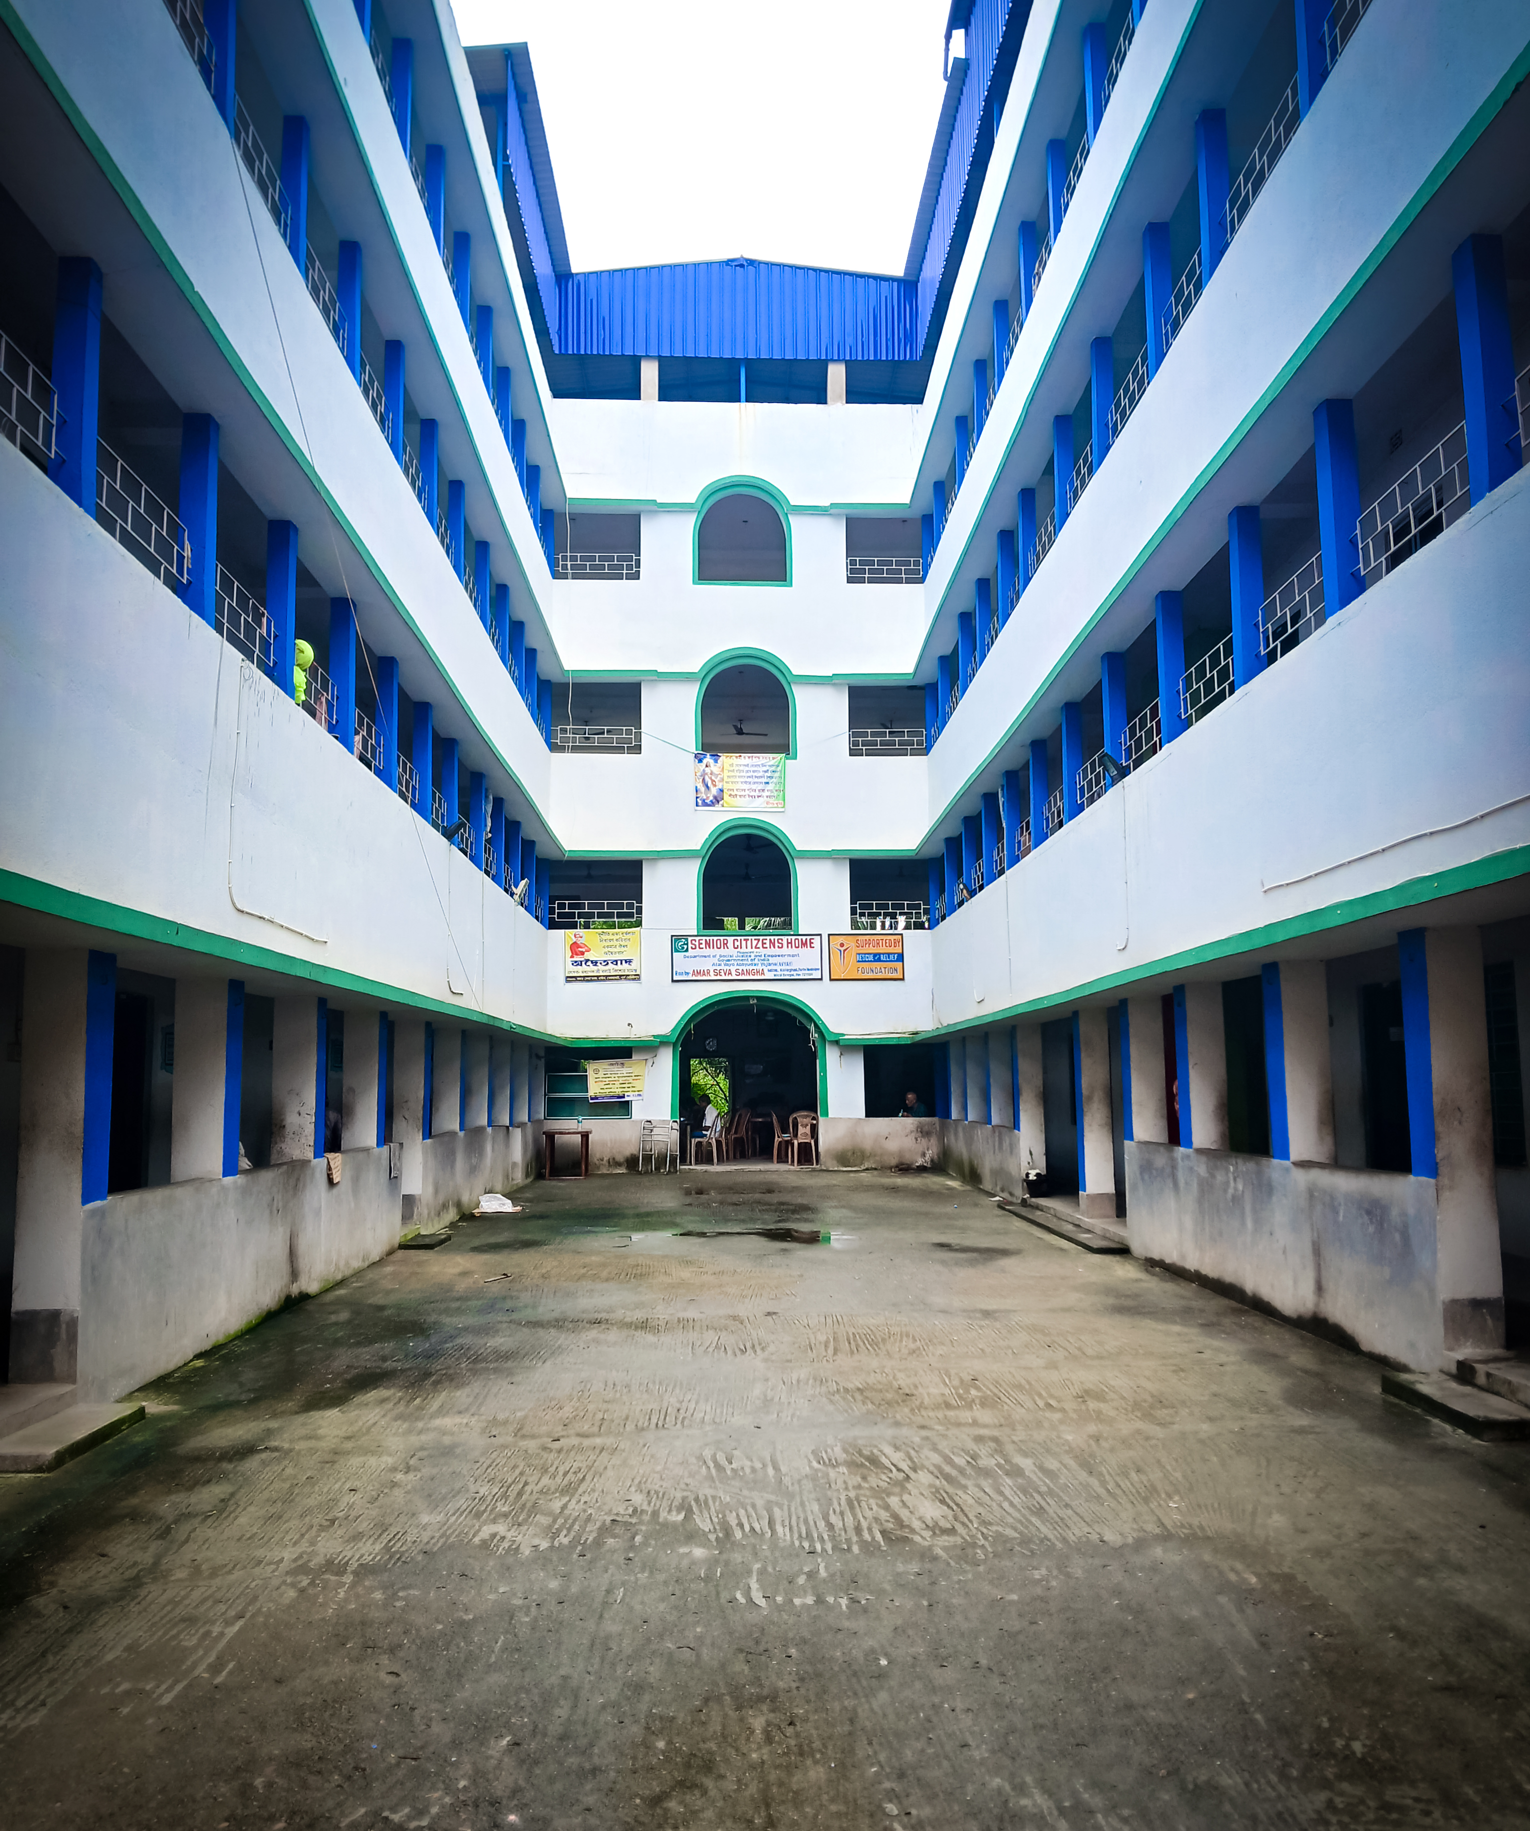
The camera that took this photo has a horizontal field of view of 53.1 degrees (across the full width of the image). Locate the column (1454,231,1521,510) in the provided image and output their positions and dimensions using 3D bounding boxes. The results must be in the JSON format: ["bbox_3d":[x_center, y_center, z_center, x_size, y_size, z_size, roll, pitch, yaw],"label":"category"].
[{"bbox_3d":[3.427,-2.583,7.258,0.170,1.245,0.185,0,-7,-1],"label":"column"}]

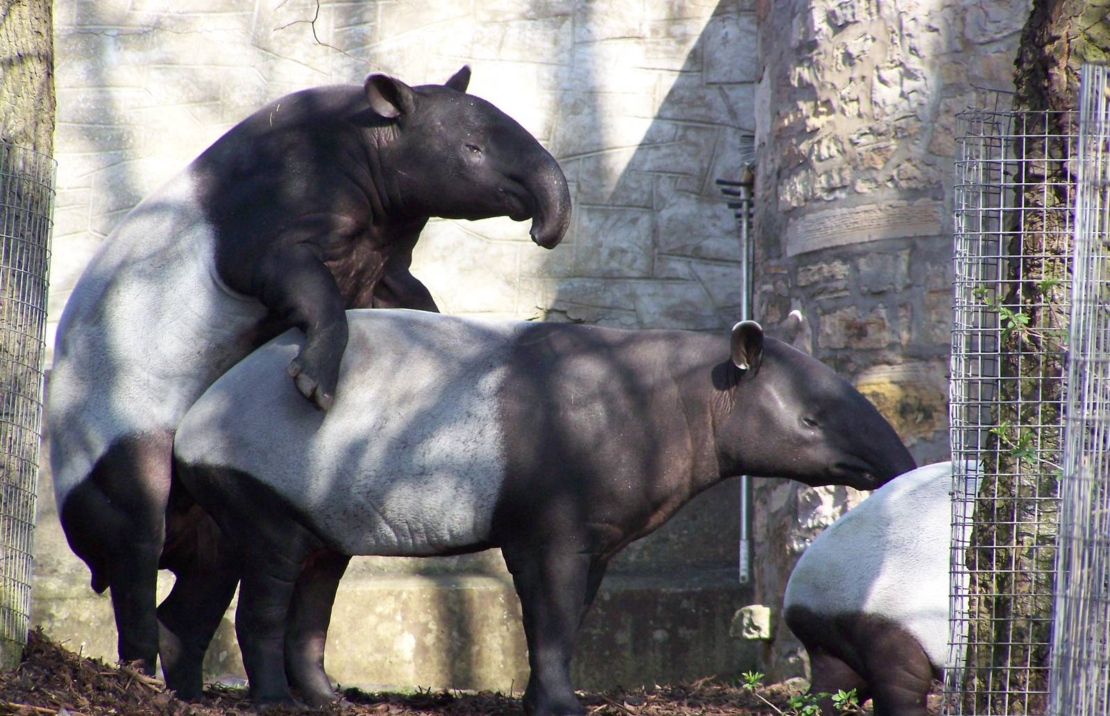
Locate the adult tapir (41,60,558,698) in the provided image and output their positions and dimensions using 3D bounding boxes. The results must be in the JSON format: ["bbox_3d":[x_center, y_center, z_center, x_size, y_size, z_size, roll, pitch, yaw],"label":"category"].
[{"bbox_3d":[-0.647,0.072,24.200,1.400,1.660,0.640,1,2,21],"label":"adult tapir"}]

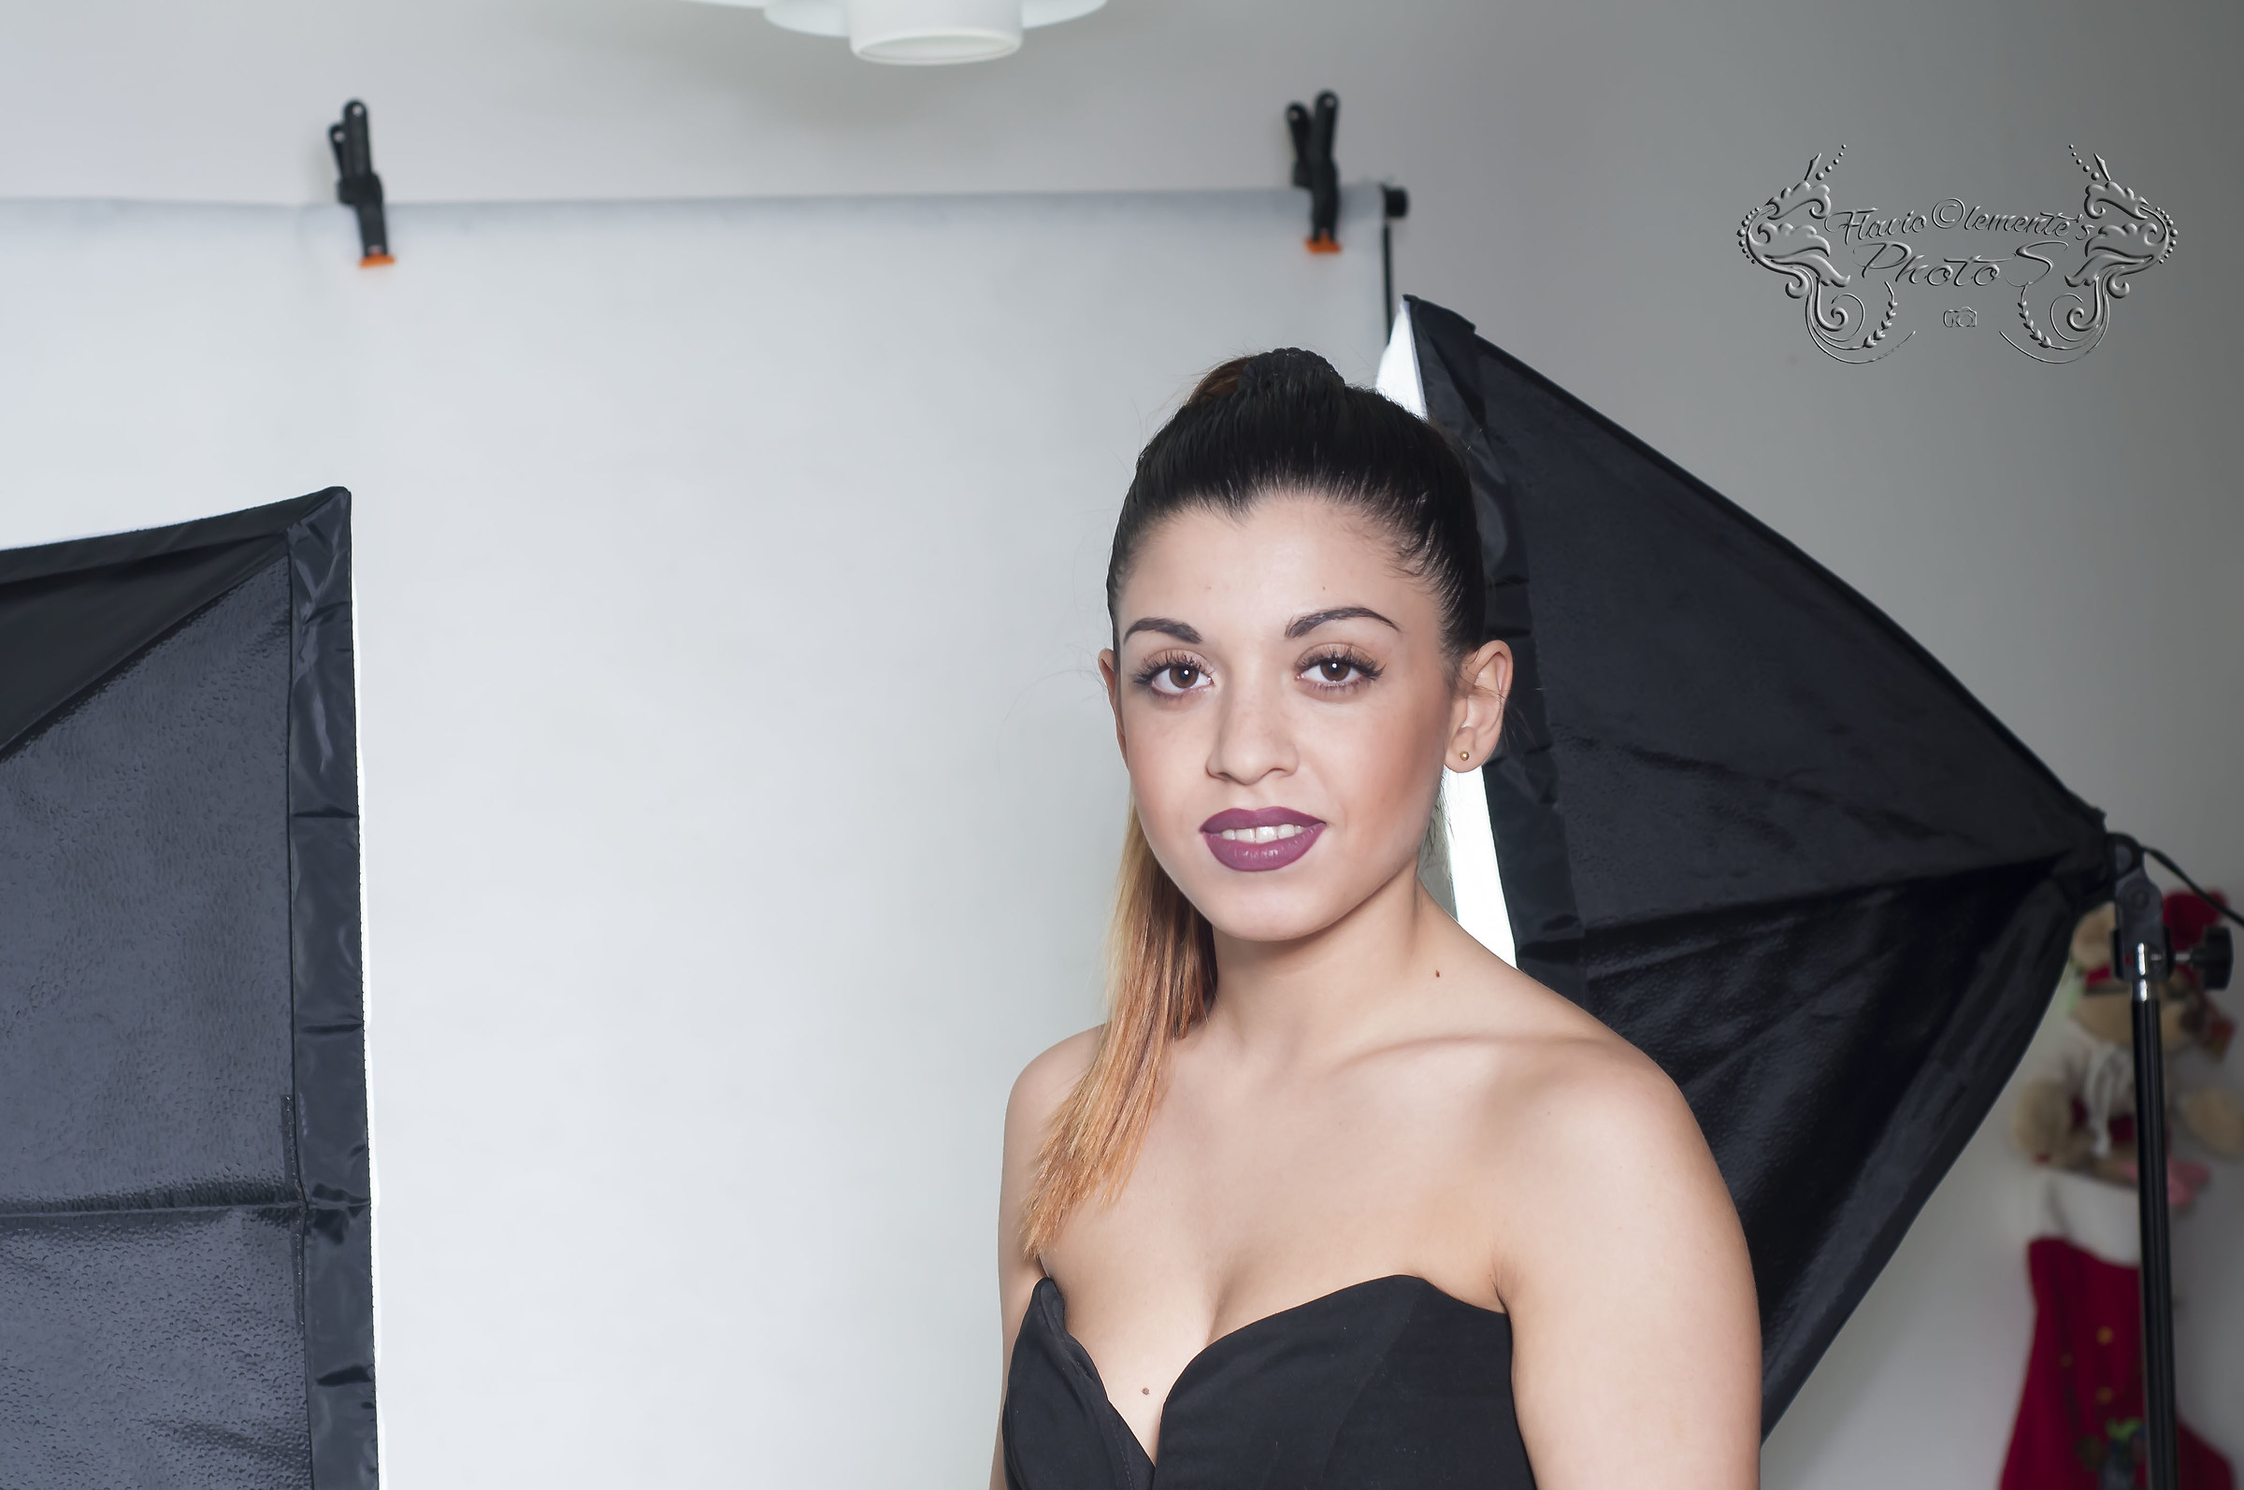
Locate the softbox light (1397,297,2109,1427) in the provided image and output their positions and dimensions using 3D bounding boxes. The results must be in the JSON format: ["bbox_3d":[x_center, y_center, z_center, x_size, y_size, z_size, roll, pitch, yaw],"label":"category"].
[{"bbox_3d":[0.382,0.093,2.658,0.370,0.700,0.500,-9,-2,1],"label":"softbox light"}]

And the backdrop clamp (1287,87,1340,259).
[{"bbox_3d":[0.148,-0.441,3.600,0.030,0.120,0.065,-2,-1,-16],"label":"backdrop clamp"}]

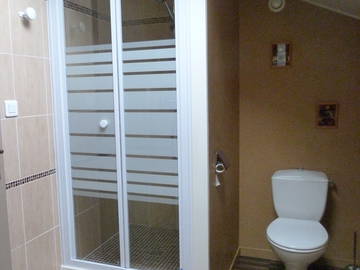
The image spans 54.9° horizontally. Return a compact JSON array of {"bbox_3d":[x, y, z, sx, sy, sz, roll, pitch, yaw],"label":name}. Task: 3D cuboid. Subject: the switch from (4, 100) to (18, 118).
[{"bbox_3d":[-0.871,-0.140,1.792,0.012,0.081,0.075,2,7,20],"label":"switch"}]

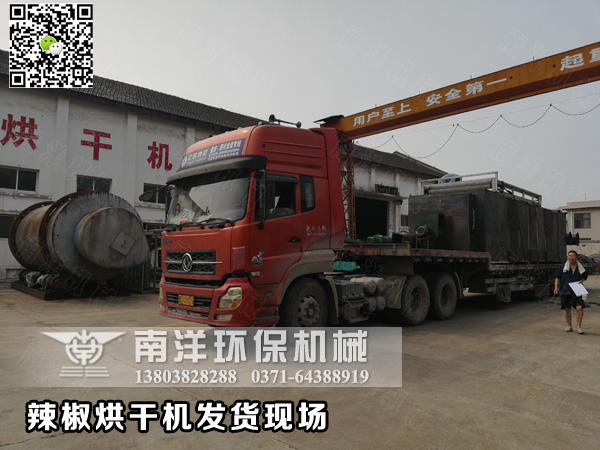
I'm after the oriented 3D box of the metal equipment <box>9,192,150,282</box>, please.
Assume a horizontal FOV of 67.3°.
[{"bbox_3d":[-8.254,0.694,16.386,3.040,3.500,7.000,5,-5,-43],"label":"metal equipment"}]

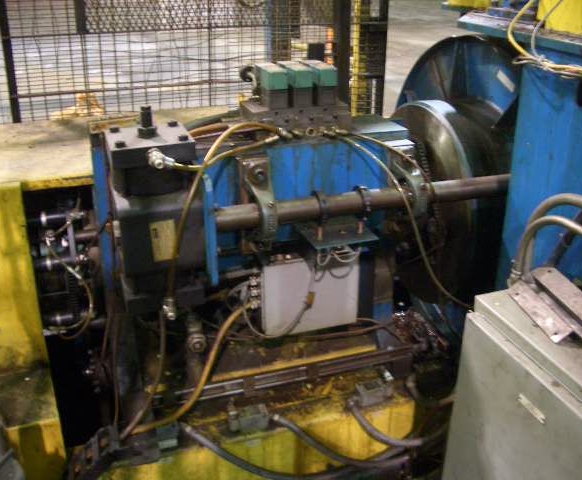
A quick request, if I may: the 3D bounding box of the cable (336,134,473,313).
[{"bbox_3d":[0.398,-0.030,2.122,0.501,0.656,0.177,-8,25,-18],"label":"cable"}]

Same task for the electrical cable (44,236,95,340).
[{"bbox_3d":[-0.674,0.151,1.922,0.164,0.348,0.112,-8,25,-18],"label":"electrical cable"}]

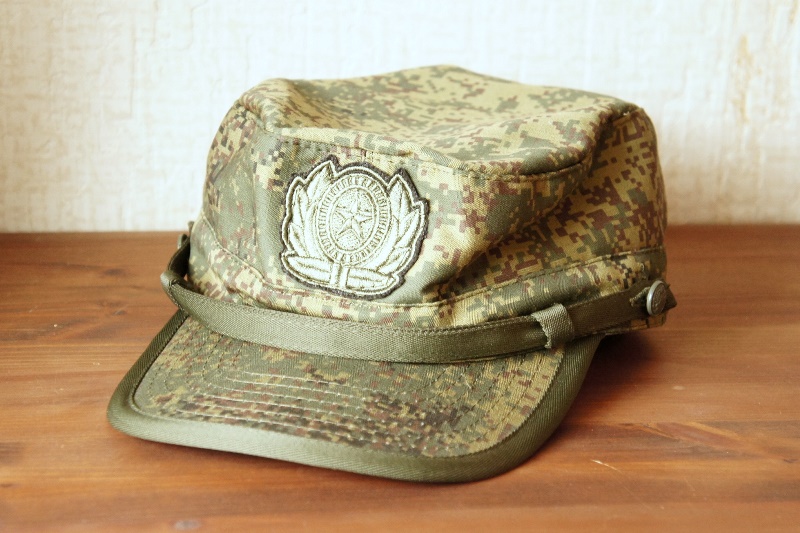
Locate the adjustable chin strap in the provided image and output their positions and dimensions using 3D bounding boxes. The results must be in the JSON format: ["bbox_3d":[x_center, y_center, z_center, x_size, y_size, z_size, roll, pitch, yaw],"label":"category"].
[{"bbox_3d":[-0.008,0.011,0.568,0.214,0.026,0.091,5,15,19],"label":"adjustable chin strap"}]

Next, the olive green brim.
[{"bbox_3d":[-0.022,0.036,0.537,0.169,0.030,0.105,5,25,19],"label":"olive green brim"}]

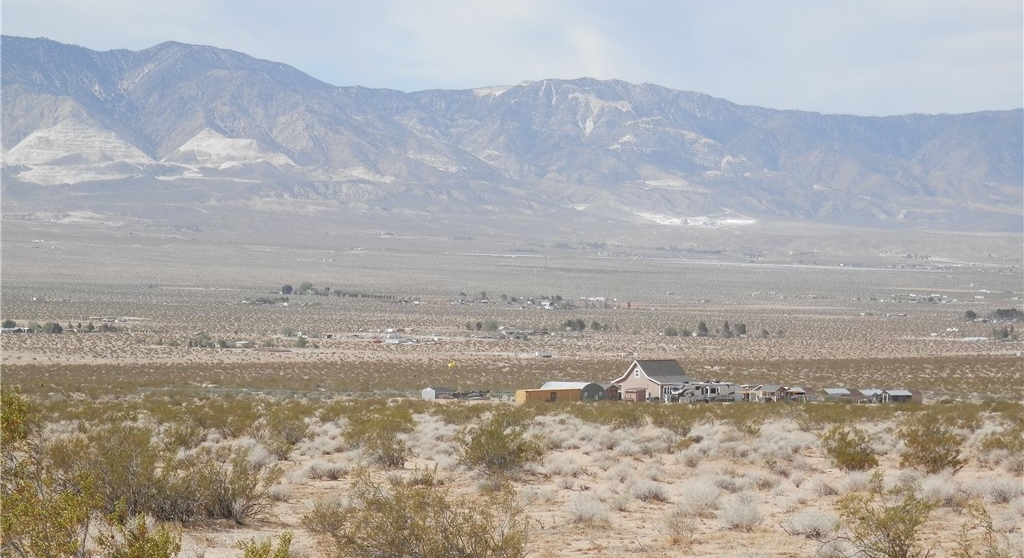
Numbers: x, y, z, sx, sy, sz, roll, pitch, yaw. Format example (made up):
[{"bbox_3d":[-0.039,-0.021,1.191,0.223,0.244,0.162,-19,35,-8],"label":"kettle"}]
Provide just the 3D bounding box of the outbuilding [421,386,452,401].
[{"bbox_3d":[-13.401,20.585,467.000,4.100,2.300,3.500,0,-1,-43],"label":"outbuilding"}]

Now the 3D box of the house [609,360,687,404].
[{"bbox_3d":[24.800,17.800,450.000,10.000,7.300,11.300,1,-1,-43],"label":"house"}]

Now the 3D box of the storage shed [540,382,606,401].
[{"bbox_3d":[10.389,19.690,450.000,10.164,3.479,6.008,-1,-2,45],"label":"storage shed"}]

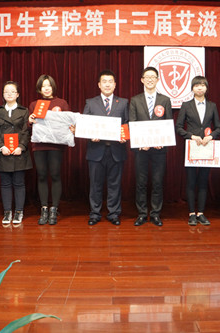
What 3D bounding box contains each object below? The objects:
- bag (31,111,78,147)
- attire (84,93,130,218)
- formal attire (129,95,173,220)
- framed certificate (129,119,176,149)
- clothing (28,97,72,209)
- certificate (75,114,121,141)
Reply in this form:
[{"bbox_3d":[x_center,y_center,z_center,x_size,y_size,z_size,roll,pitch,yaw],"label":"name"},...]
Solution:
[{"bbox_3d":[-0.605,-0.405,4.050,0.480,0.360,0.130,4,-4,-3],"label":"bag"},{"bbox_3d":[-0.037,-0.105,4.270,0.507,1.429,0.350,0,4,0],"label":"attire"},{"bbox_3d":[0.464,-0.124,4.240,0.496,1.425,0.340,0,4,3],"label":"formal attire"},{"bbox_3d":[0.460,-0.346,4.000,0.475,0.285,0.020,-4,-2,0],"label":"framed certificate"},{"bbox_3d":[-0.694,-0.157,4.280,0.471,1.273,0.340,0,4,-3],"label":"clothing"},{"bbox_3d":[-0.120,-0.414,4.030,0.485,0.280,0.020,5,-17,11],"label":"certificate"}]

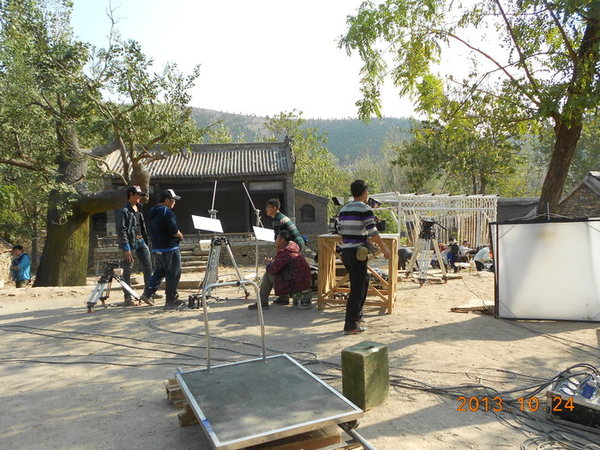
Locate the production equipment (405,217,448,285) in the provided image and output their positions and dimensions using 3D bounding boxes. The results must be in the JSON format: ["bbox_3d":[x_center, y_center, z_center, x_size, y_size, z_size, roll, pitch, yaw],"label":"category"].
[{"bbox_3d":[2.447,0.458,8.717,0.760,1.240,0.740,-1,2,-6],"label":"production equipment"}]

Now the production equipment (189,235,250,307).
[{"bbox_3d":[-1.199,0.678,6.826,0.850,1.020,0.800,-1,2,-11],"label":"production equipment"}]

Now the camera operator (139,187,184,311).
[{"bbox_3d":[-2.045,0.336,6.683,0.480,1.730,0.500,-2,3,-40],"label":"camera operator"}]

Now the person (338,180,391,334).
[{"bbox_3d":[0.730,0.361,5.214,0.520,1.740,0.430,1,3,37],"label":"person"}]

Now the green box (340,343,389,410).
[{"bbox_3d":[0.488,1.110,3.349,0.201,0.392,0.316,1,3,42],"label":"green box"}]

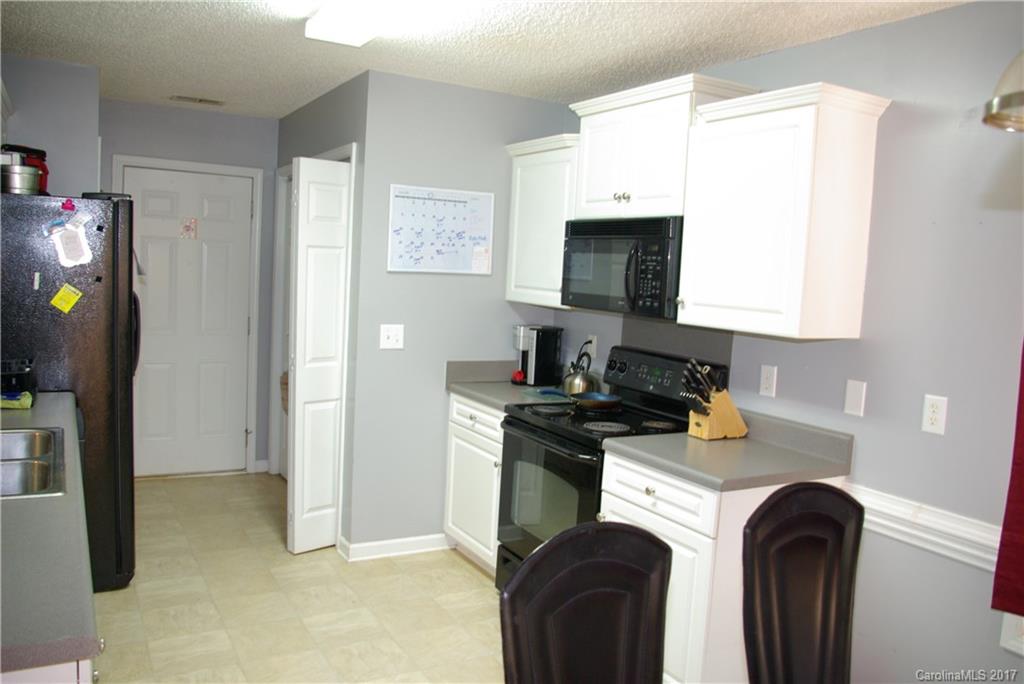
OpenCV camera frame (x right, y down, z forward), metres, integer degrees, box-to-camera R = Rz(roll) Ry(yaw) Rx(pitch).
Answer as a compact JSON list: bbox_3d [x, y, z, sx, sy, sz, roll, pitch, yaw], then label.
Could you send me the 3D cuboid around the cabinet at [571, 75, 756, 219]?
[{"bbox_3d":[0.632,-0.812,3.443,0.366,0.539,0.838,0,6,-31],"label":"cabinet"}]

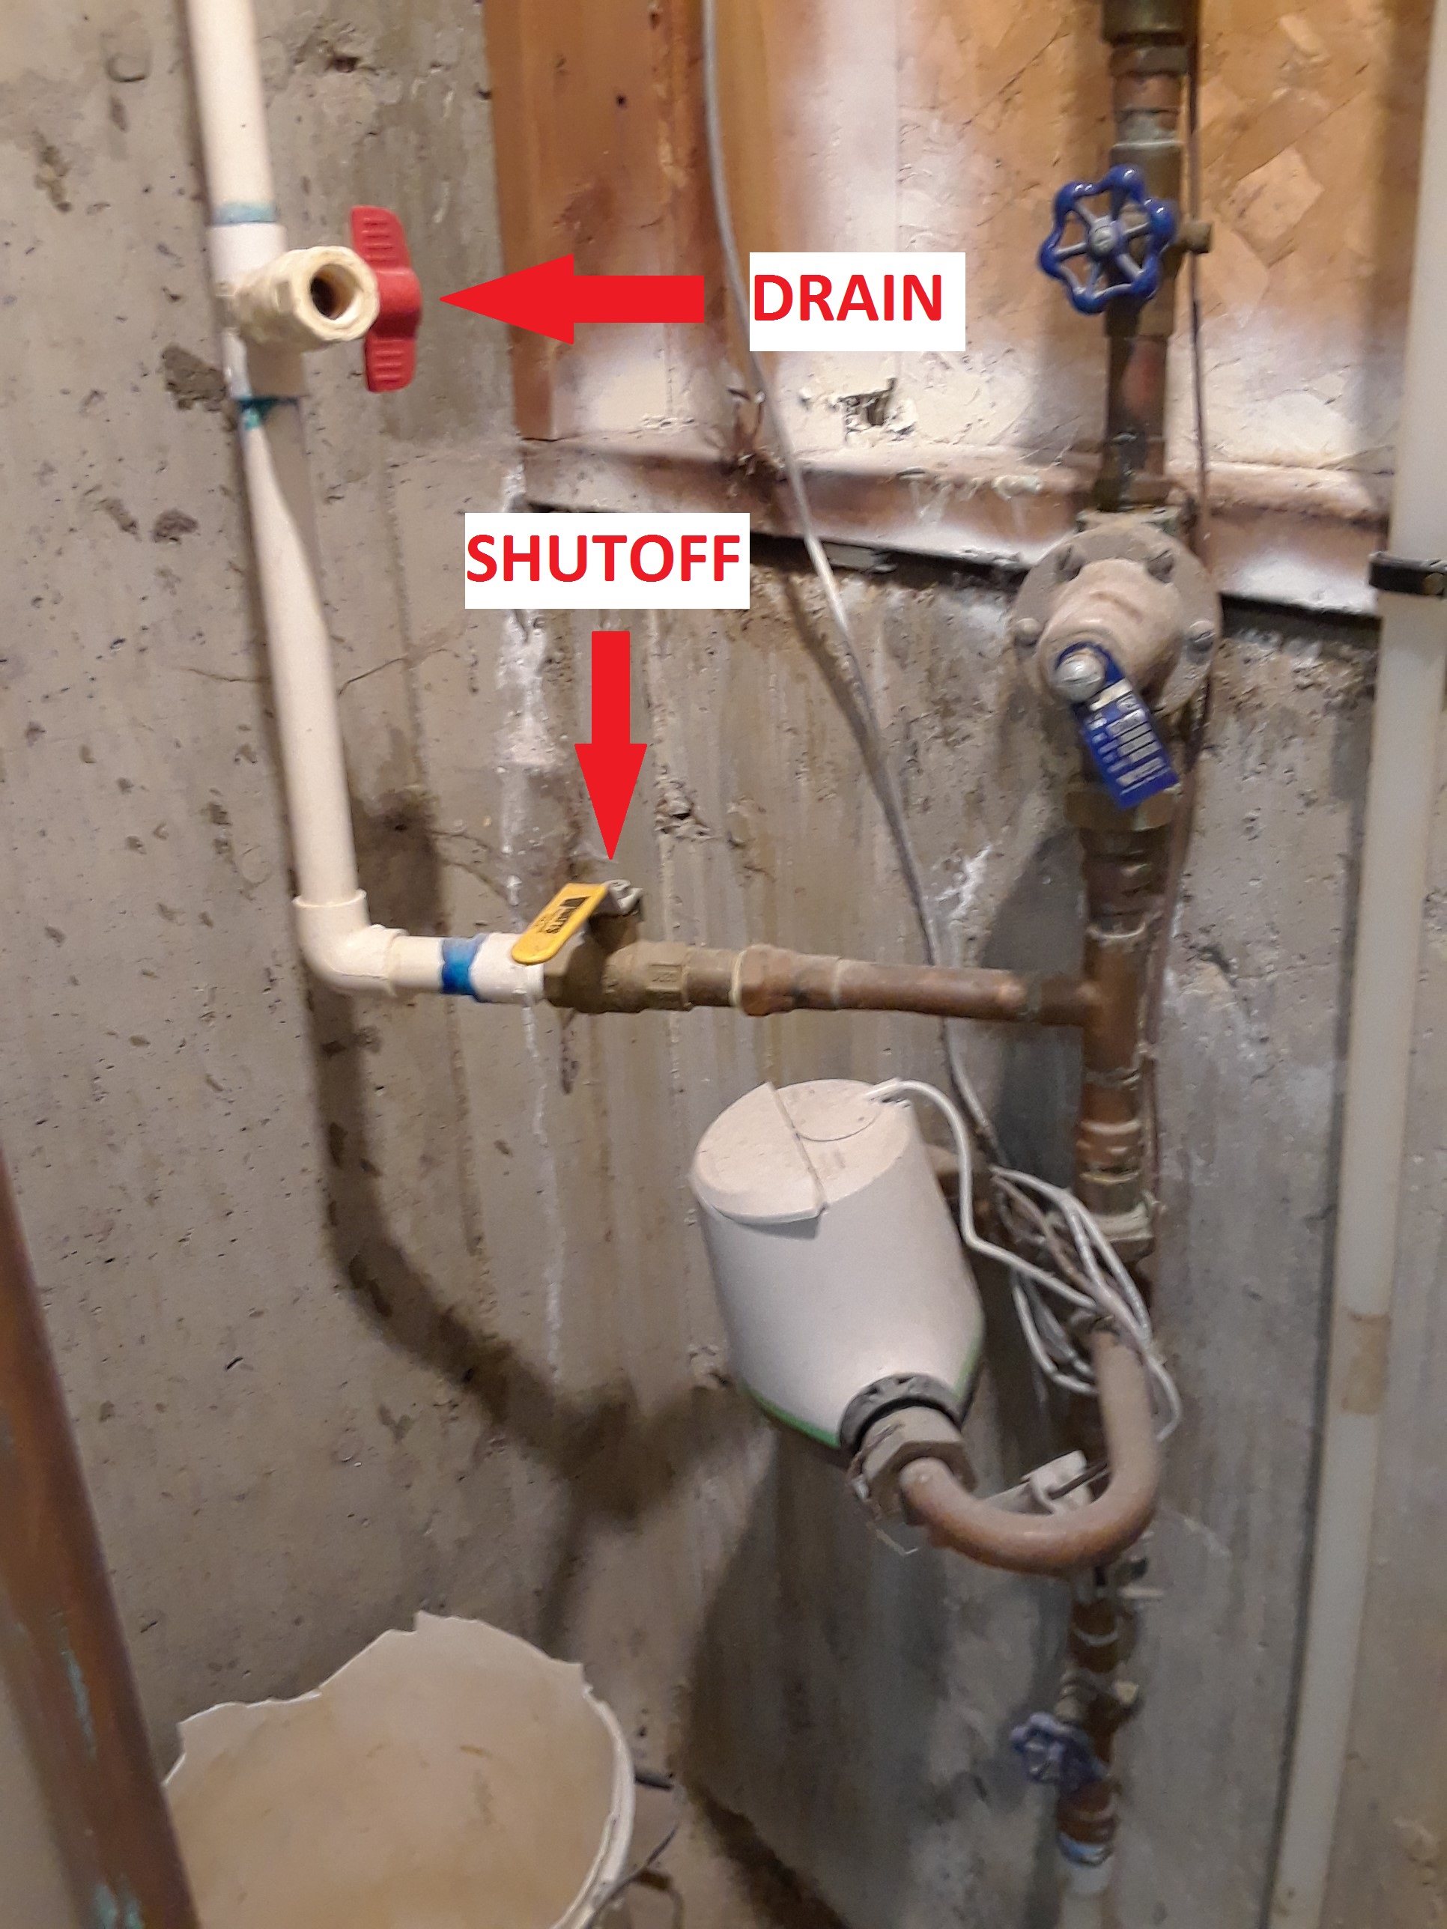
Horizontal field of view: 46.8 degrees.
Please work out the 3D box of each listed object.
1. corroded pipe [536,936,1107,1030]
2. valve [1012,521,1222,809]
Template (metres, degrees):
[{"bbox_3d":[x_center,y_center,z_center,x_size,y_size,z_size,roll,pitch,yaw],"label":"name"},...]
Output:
[{"bbox_3d":[0.040,0.009,0.764,0.256,0.034,0.034,3,19,12],"label":"corroded pipe"},{"bbox_3d":[0.150,-0.110,0.644,0.086,0.117,0.142,4,19,18],"label":"valve"}]

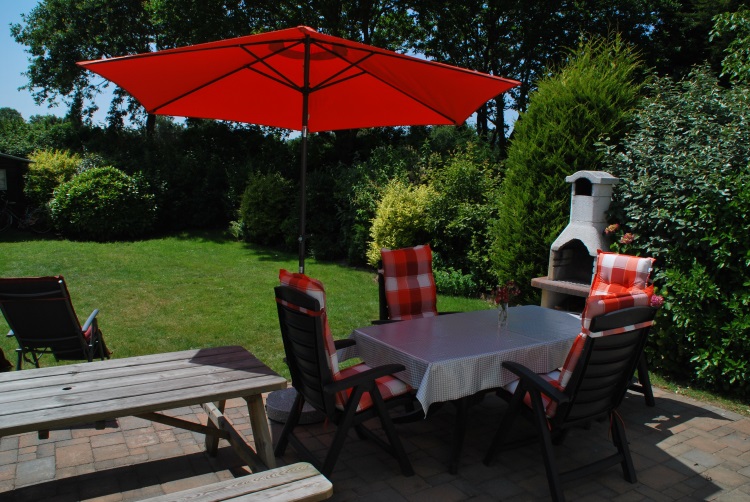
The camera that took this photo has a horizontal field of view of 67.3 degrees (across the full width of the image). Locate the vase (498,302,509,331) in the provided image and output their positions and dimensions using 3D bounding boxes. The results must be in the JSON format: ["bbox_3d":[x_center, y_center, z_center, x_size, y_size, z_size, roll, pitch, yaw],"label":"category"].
[{"bbox_3d":[0.891,0.446,3.883,0.068,0.180,0.068,-2,7,-32],"label":"vase"}]

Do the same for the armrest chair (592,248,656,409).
[{"bbox_3d":[1.886,0.634,4.604,0.720,1.180,0.630,-2,7,-31],"label":"armrest chair"}]

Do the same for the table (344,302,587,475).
[{"bbox_3d":[0.798,0.891,3.932,1.800,0.740,0.960,-2,7,-32],"label":"table"}]

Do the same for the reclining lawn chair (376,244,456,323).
[{"bbox_3d":[0.385,0.616,4.483,0.630,1.150,0.710,-1,7,-27],"label":"reclining lawn chair"}]

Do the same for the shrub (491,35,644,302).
[{"bbox_3d":[2.641,-0.994,7.731,2.050,3.830,2.000,4,6,18],"label":"shrub"}]

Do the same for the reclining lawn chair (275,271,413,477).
[{"bbox_3d":[-0.191,0.728,3.317,0.710,1.130,0.630,-2,7,-30],"label":"reclining lawn chair"}]

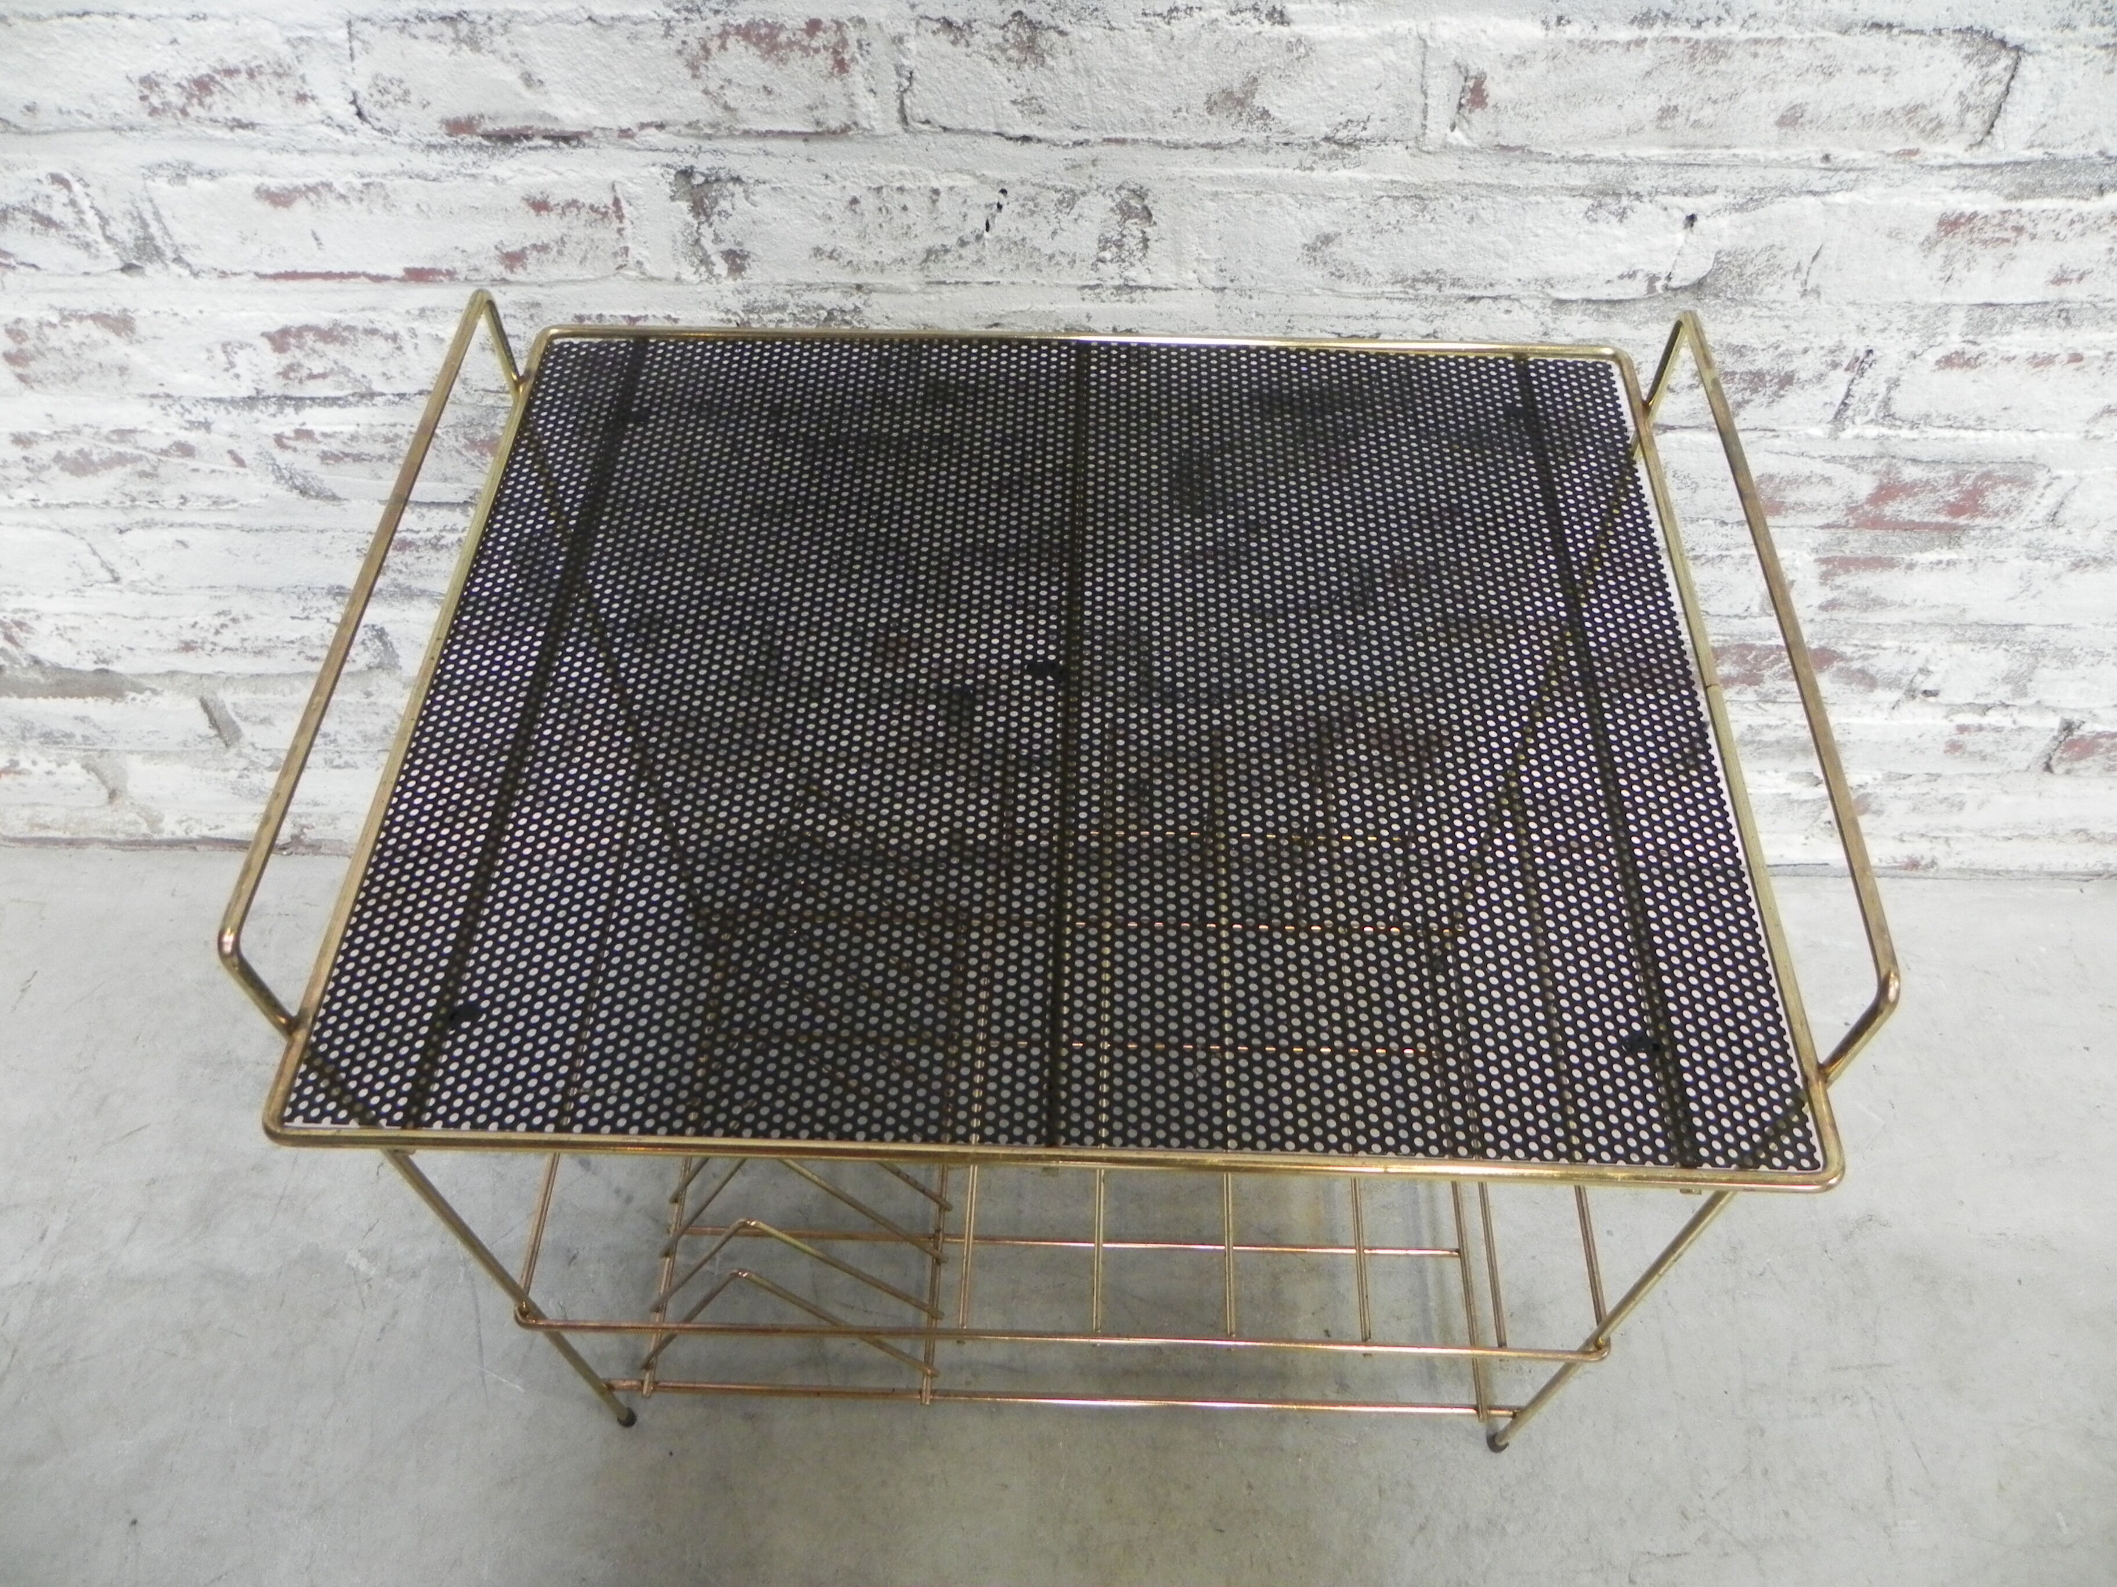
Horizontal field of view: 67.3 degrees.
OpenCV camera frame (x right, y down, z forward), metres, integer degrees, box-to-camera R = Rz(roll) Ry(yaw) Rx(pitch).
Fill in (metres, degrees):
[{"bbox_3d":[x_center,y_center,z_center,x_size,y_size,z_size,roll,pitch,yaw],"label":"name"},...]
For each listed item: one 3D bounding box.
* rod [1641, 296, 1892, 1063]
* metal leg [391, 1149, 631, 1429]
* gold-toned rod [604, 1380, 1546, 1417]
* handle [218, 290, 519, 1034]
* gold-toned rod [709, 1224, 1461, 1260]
[{"bbox_3d":[0.246,-0.050,0.568,0.006,0.057,0.307,1,54,1],"label":"rod"},{"bbox_3d":[-0.241,0.211,0.689,0.006,0.449,0.006,1,54,1],"label":"metal leg"},{"bbox_3d":[0.001,0.313,0.822,0.466,0.004,0.004,1,54,1],"label":"gold-toned rod"},{"bbox_3d":[-0.238,-0.062,0.576,0.006,0.057,0.307,1,54,1],"label":"handle"},{"bbox_3d":[0.003,0.246,0.872,0.437,0.004,0.004,1,54,1],"label":"gold-toned rod"}]

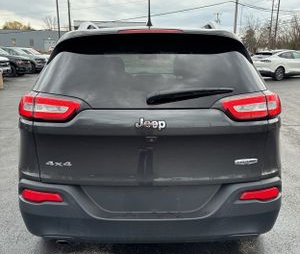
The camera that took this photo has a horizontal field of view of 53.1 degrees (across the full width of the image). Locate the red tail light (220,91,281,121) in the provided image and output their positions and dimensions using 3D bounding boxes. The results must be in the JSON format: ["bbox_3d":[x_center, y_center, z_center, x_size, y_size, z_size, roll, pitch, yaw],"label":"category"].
[{"bbox_3d":[0.650,-0.135,1.960,0.410,0.160,0.200,-3,14,-11],"label":"red tail light"}]

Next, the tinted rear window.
[{"bbox_3d":[0.000,-0.323,1.929,1.440,0.460,0.170,0,-16,0],"label":"tinted rear window"}]

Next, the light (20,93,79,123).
[{"bbox_3d":[-0.650,-0.130,1.961,0.410,0.160,0.200,3,14,11],"label":"light"}]

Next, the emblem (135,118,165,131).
[{"bbox_3d":[0.004,-0.016,1.814,0.190,0.076,0.015,0,4,0],"label":"emblem"}]

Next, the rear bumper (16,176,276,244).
[{"bbox_3d":[0.000,0.497,2.050,1.790,0.400,0.400,0,14,0],"label":"rear bumper"}]

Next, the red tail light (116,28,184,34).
[{"bbox_3d":[0.003,-0.575,1.805,0.390,0.030,0.050,0,14,0],"label":"red tail light"}]

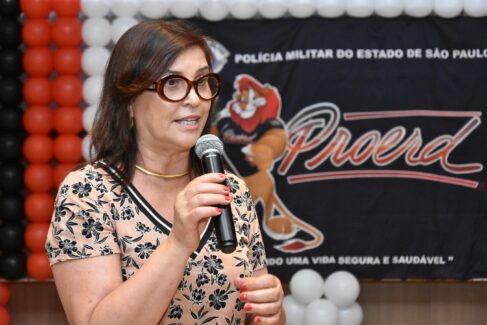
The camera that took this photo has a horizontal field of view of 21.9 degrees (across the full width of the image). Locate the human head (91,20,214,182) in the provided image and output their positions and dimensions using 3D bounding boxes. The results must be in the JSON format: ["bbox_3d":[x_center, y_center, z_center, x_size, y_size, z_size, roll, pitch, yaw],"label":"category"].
[{"bbox_3d":[-0.166,-0.112,2.300,0.200,0.290,0.235,-1,0,-35],"label":"human head"}]

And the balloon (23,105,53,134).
[{"bbox_3d":[-0.910,-0.190,5.600,0.131,0.131,0.131,-1,2,0],"label":"balloon"}]

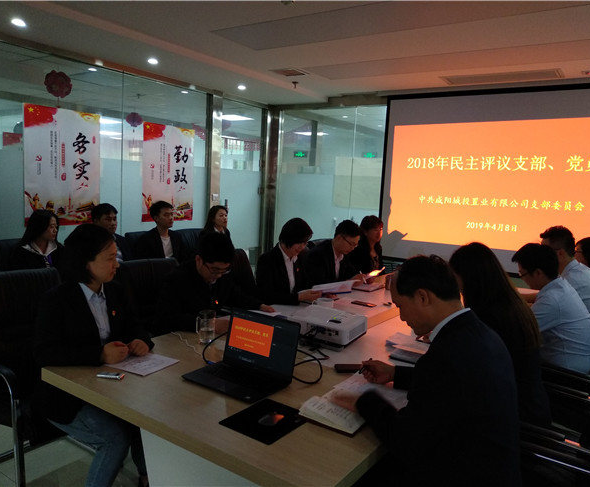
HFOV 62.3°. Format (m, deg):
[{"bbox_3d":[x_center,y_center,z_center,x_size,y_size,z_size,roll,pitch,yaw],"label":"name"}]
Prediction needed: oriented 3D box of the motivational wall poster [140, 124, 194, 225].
[{"bbox_3d":[-1.184,-0.655,4.633,0.010,0.890,0.600,8,8,36],"label":"motivational wall poster"}]

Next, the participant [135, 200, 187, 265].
[{"bbox_3d":[-1.106,0.288,4.454,0.800,1.320,0.520,7,8,28],"label":"participant"}]

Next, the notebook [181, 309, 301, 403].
[{"bbox_3d":[-0.198,0.403,1.824,0.330,0.218,0.270,8,8,36],"label":"notebook"}]

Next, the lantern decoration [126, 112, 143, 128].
[{"bbox_3d":[-2.434,-1.865,7.400,0.250,0.240,0.250,7,8,33],"label":"lantern decoration"}]

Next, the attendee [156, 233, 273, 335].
[{"bbox_3d":[-0.596,0.532,2.887,0.780,1.260,0.620,7,8,28],"label":"attendee"}]

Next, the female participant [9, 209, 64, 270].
[{"bbox_3d":[-1.575,0.410,3.203,0.780,1.240,0.500,7,8,28],"label":"female participant"}]

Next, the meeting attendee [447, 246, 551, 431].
[{"bbox_3d":[0.832,0.660,2.263,0.700,1.300,0.490,7,8,33],"label":"meeting attendee"}]

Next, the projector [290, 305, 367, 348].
[{"bbox_3d":[0.159,0.437,2.577,0.350,0.100,0.315,7,8,30],"label":"projector"}]

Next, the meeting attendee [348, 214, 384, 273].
[{"bbox_3d":[0.724,0.410,4.177,0.750,1.250,0.500,7,8,31],"label":"meeting attendee"}]

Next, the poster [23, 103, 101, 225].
[{"bbox_3d":[-1.794,-0.591,3.814,0.010,0.890,0.600,8,8,36],"label":"poster"}]

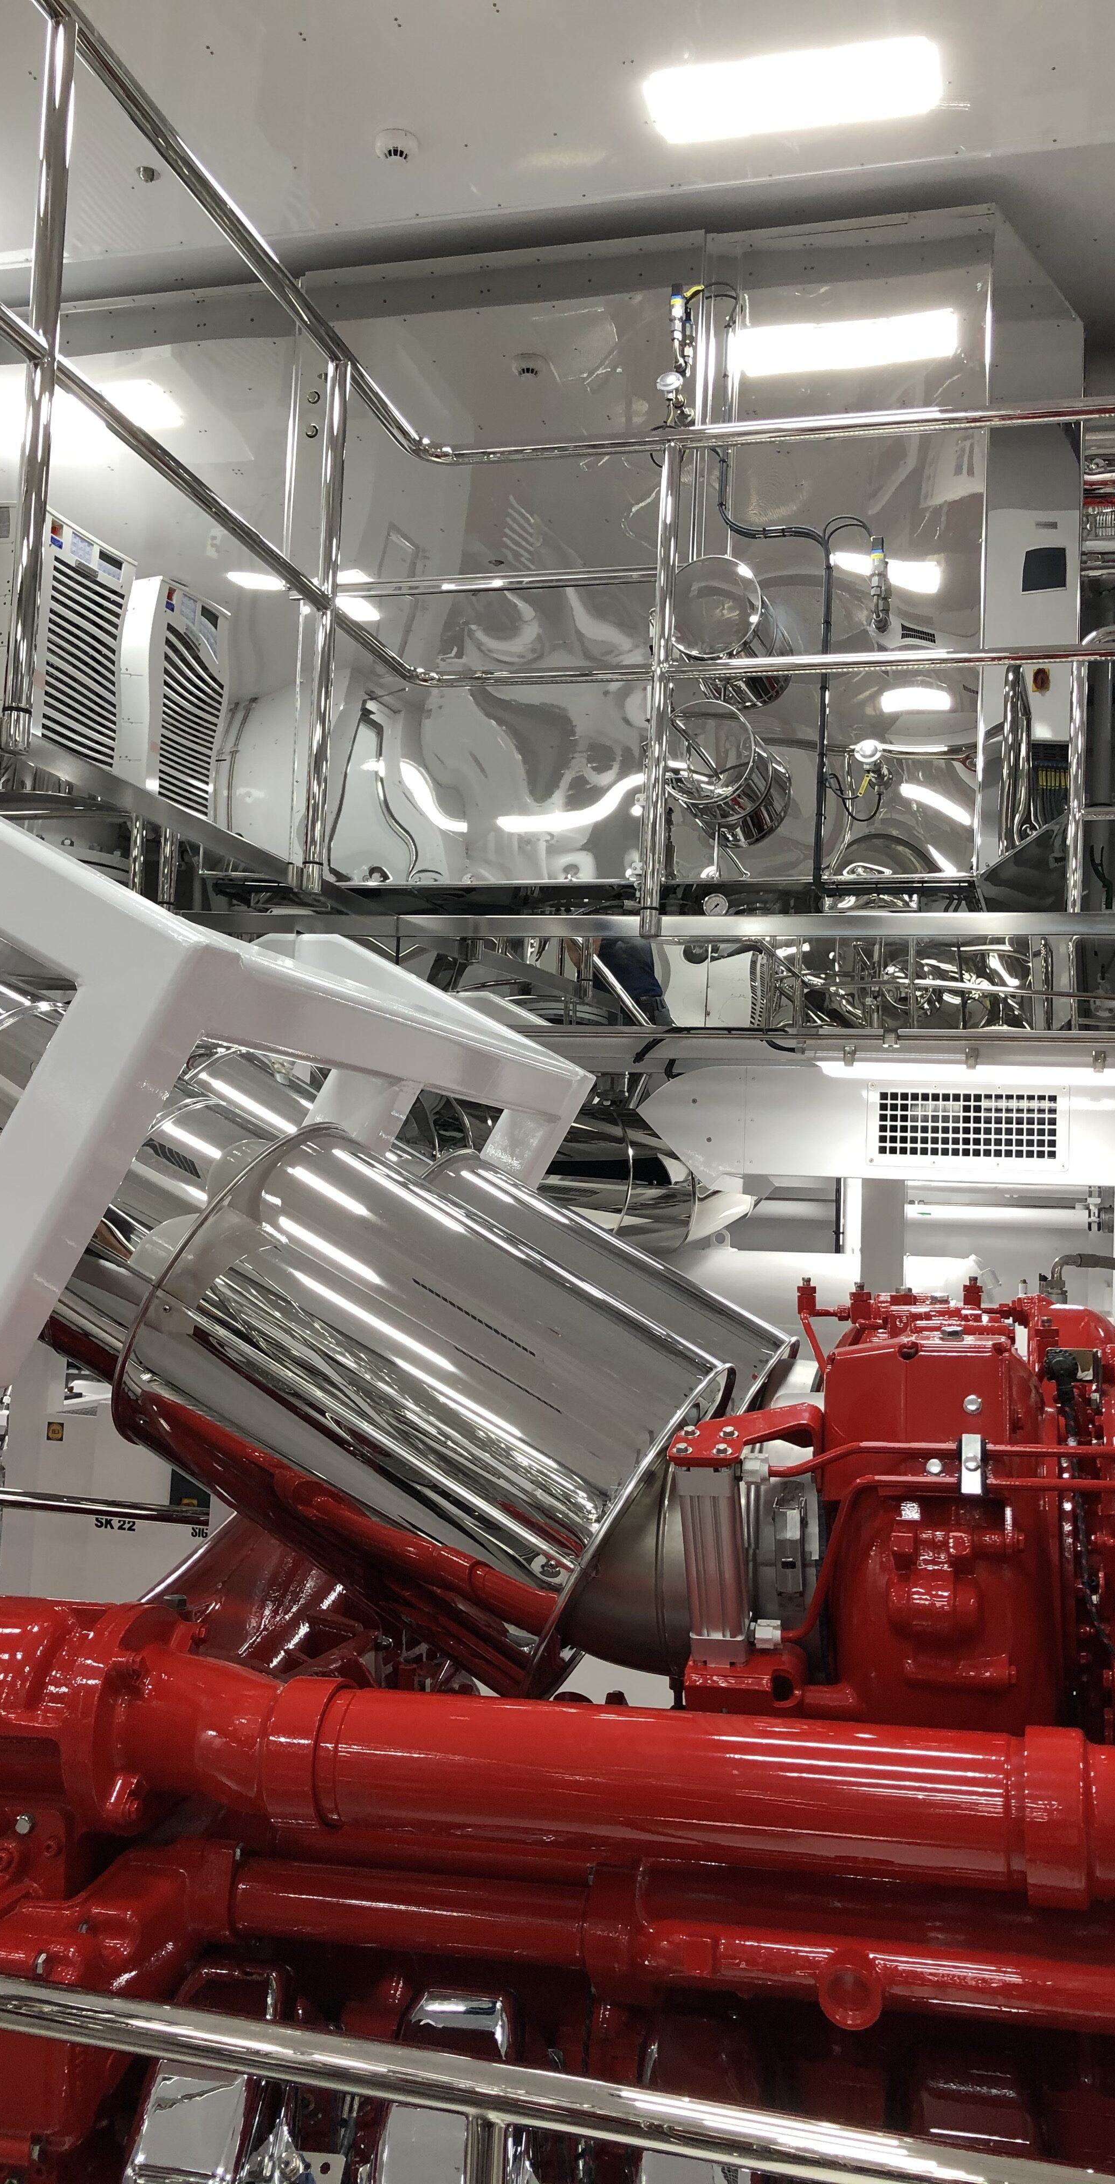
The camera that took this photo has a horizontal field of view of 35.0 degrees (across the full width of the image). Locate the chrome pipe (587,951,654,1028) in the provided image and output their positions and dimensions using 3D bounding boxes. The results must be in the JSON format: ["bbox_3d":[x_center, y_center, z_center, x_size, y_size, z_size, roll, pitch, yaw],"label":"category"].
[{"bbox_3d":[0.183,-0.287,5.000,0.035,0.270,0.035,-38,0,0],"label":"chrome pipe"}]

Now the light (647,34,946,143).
[{"bbox_3d":[0.529,-2.238,3.917,0.630,0.050,0.275,1,-4,15],"label":"light"}]

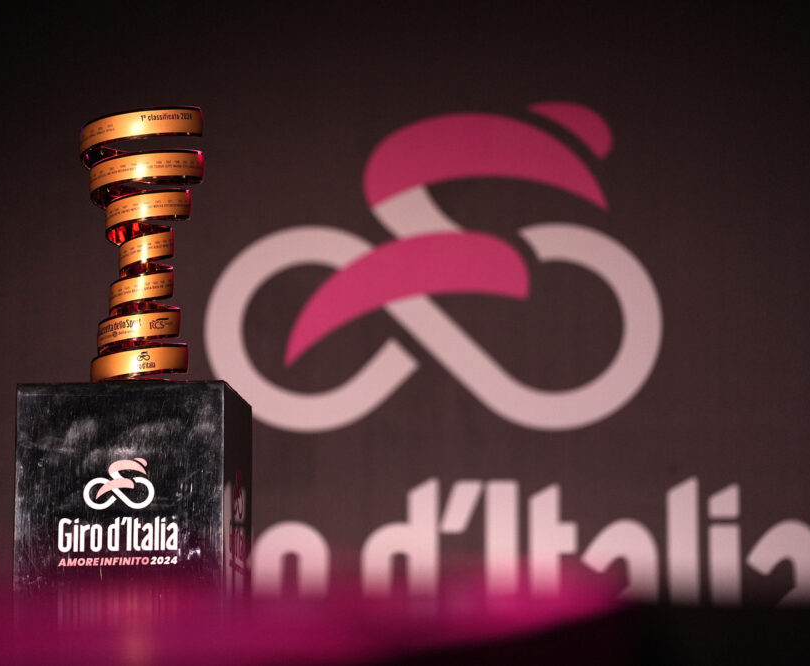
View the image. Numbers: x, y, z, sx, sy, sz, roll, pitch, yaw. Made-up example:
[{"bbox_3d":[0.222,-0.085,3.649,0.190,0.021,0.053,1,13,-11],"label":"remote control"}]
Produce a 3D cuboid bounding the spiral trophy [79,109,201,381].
[{"bbox_3d":[-0.493,-0.152,9.600,0.228,0.538,0.226,0,-7,-4],"label":"spiral trophy"}]

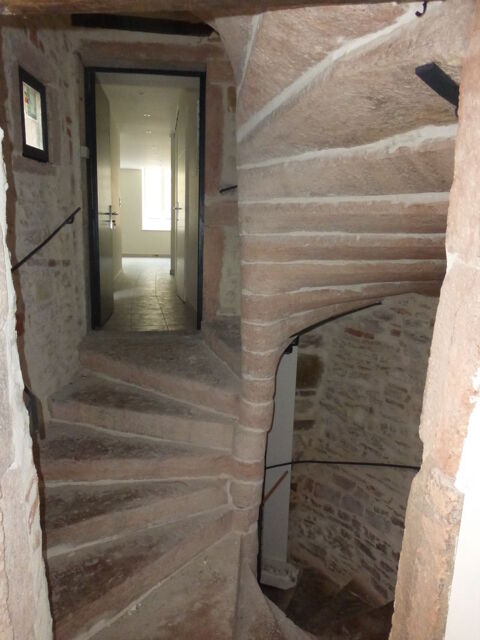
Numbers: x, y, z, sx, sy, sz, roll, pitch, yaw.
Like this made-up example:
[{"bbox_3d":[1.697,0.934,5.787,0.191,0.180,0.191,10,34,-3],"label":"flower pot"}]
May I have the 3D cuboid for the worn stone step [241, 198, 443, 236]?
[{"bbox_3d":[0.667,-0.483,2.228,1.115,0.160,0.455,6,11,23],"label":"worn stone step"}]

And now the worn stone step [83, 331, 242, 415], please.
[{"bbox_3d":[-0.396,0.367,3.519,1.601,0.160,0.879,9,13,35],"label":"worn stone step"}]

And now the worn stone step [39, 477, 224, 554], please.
[{"bbox_3d":[-0.654,1.012,2.568,1.115,0.160,0.463,-4,12,-27],"label":"worn stone step"}]

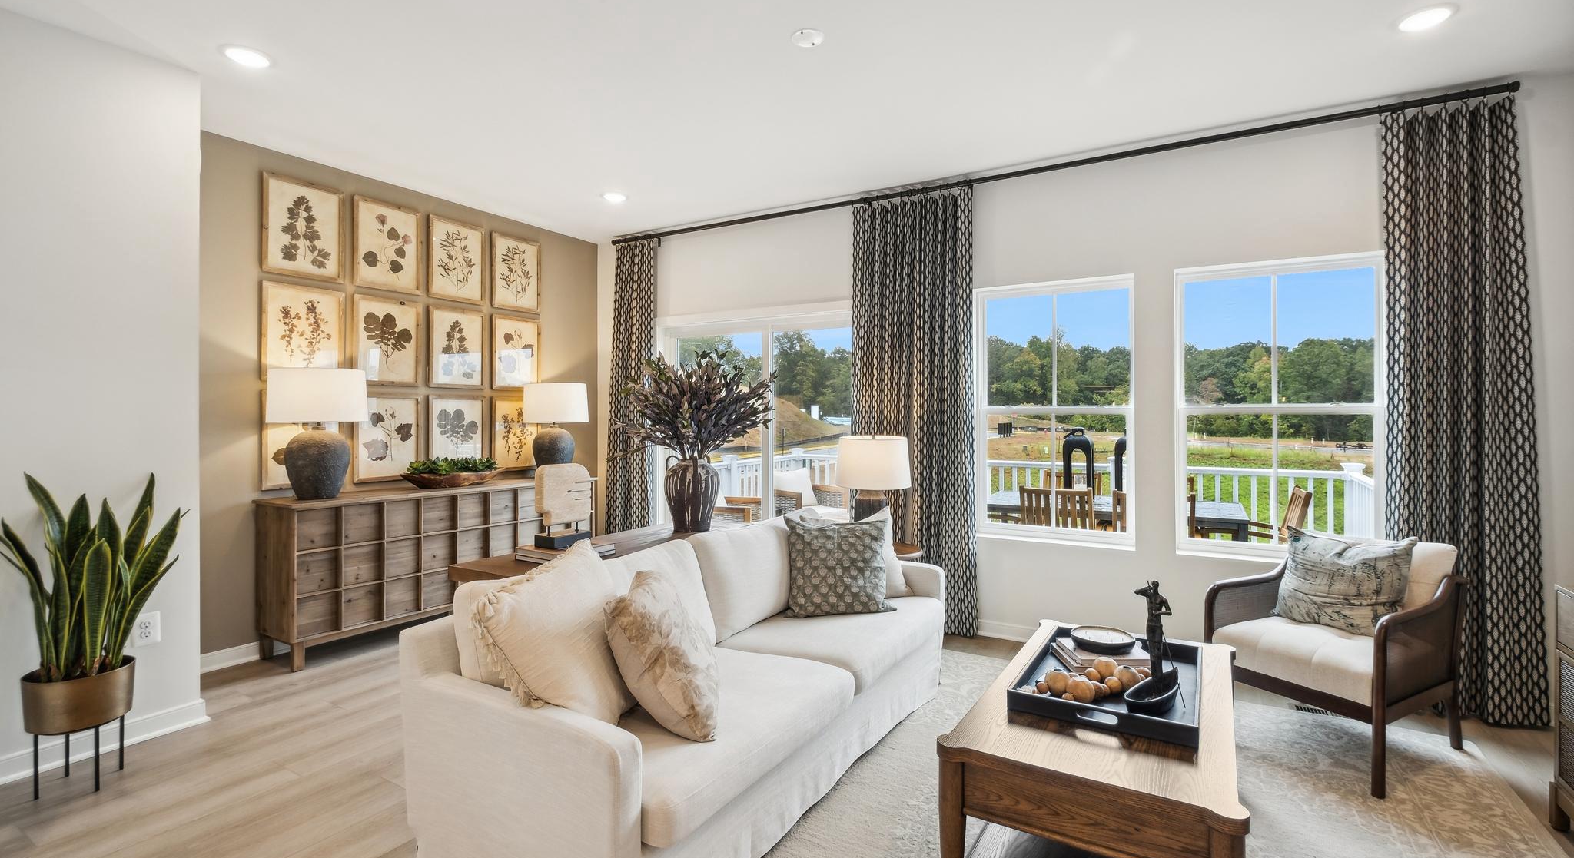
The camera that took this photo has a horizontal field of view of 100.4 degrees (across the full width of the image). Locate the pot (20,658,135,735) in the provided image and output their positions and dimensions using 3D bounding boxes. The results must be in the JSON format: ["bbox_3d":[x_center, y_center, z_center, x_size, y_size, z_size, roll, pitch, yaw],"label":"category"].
[{"bbox_3d":[-2.504,0.942,2.324,0.275,0.178,0.275,1,1,31],"label":"pot"}]

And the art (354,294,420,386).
[{"bbox_3d":[-2.451,-0.532,4.037,0.032,0.524,0.397,1,2,30],"label":"art"}]

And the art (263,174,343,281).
[{"bbox_3d":[-2.675,-1.100,3.633,0.032,0.524,0.397,1,2,30],"label":"art"}]

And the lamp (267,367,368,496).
[{"bbox_3d":[-2.583,0.036,3.602,0.455,0.710,0.455,1,1,31],"label":"lamp"}]

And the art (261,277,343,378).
[{"bbox_3d":[-2.673,-0.522,3.647,0.032,0.524,0.397,1,2,30],"label":"art"}]

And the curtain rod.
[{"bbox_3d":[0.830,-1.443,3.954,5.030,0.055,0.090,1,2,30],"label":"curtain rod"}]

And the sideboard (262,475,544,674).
[{"bbox_3d":[-2.166,0.802,4.309,0.450,0.845,2.045,1,1,31],"label":"sideboard"}]

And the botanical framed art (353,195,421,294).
[{"bbox_3d":[-2.453,-1.110,4.022,0.032,0.524,0.397,1,2,30],"label":"botanical framed art"}]

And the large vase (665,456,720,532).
[{"bbox_3d":[-0.468,0.312,3.244,0.270,0.370,0.270,0,1,0],"label":"large vase"}]

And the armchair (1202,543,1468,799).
[{"bbox_3d":[2.249,0.872,2.727,0.780,0.820,0.640,0,1,-29],"label":"armchair"}]

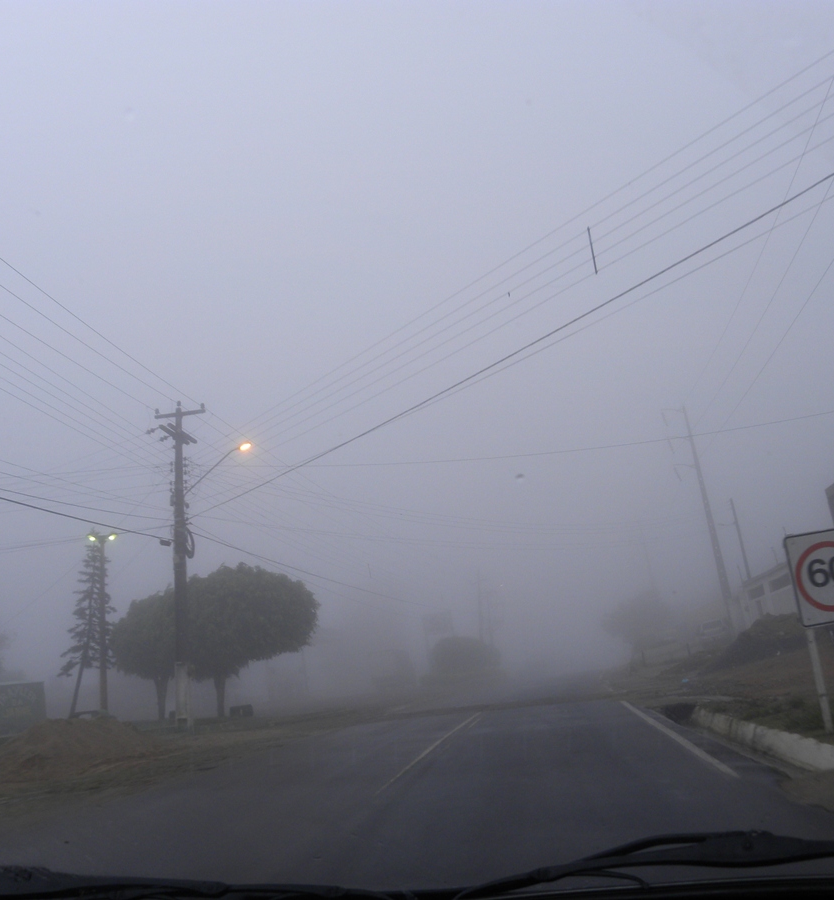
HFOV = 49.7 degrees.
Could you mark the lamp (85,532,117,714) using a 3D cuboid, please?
[{"bbox_3d":[-12.007,6.617,34.543,1.250,7.010,0.400,-1,-15,-19],"label":"lamp"}]

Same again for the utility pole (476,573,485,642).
[{"bbox_3d":[6.130,16.195,86.438,1.300,9.225,0.350,-8,-14,7],"label":"utility pole"}]

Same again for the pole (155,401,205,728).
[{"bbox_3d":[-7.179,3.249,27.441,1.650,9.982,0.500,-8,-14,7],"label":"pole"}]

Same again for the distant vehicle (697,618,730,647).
[{"bbox_3d":[16.361,10.238,50.302,1.720,1.500,4.200,-9,-15,11],"label":"distant vehicle"}]

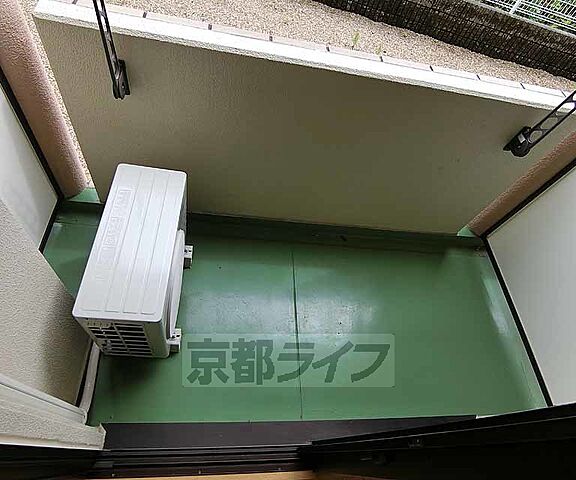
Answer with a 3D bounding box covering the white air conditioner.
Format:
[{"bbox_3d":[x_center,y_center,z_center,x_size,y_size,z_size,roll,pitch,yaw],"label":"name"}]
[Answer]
[{"bbox_3d":[-0.698,0.113,1.628,0.310,0.545,0.765,5,56,-12],"label":"white air conditioner"}]

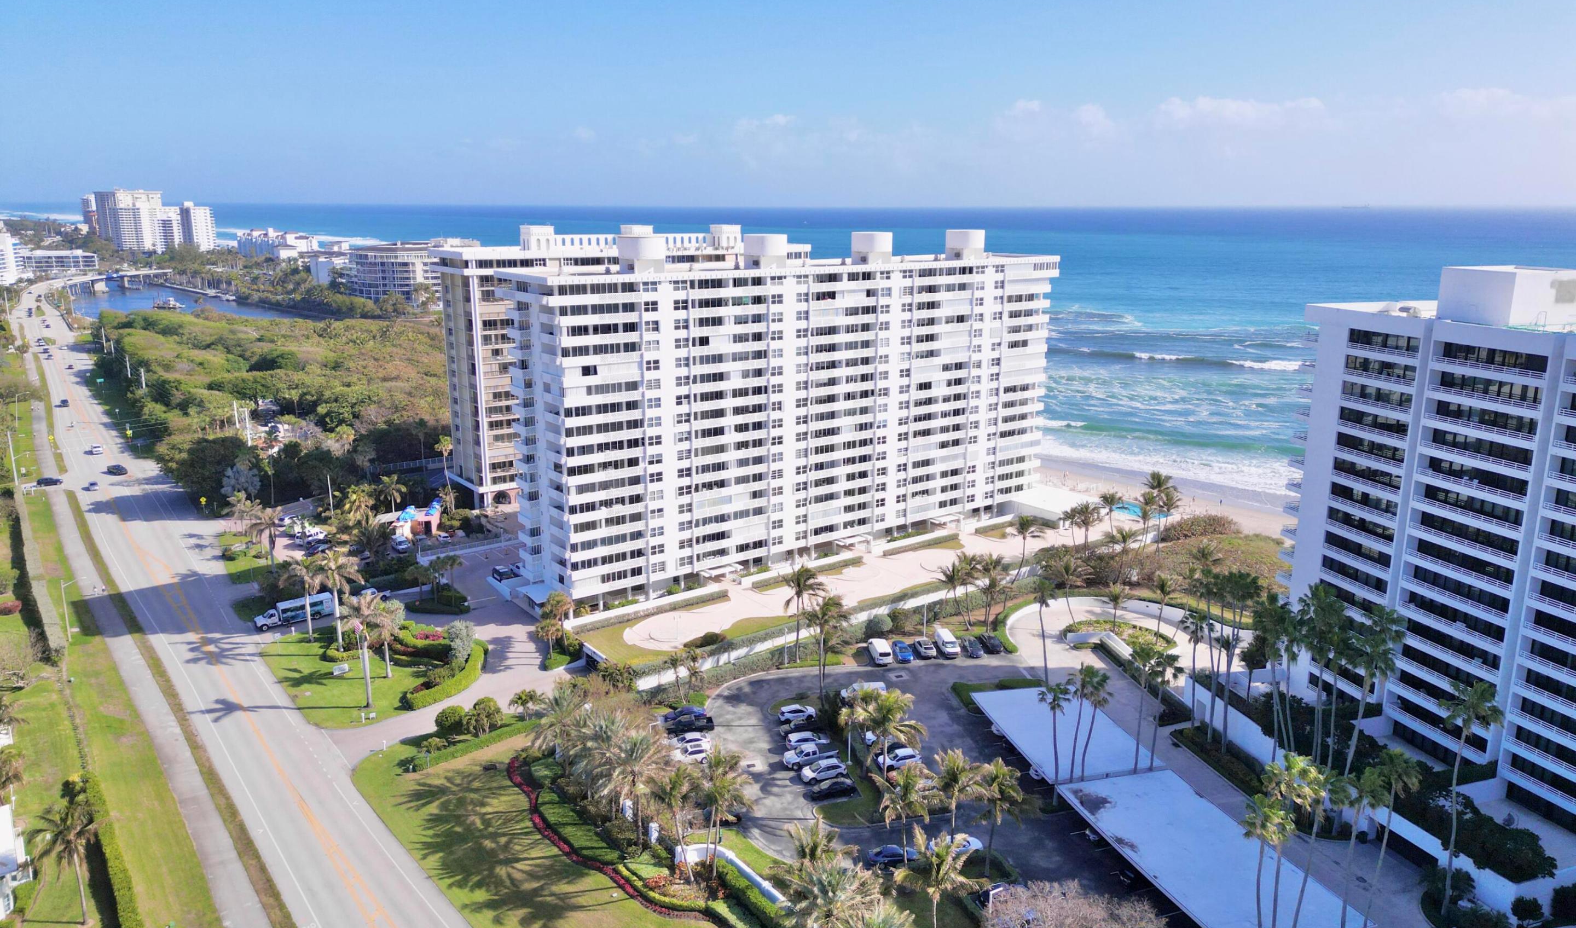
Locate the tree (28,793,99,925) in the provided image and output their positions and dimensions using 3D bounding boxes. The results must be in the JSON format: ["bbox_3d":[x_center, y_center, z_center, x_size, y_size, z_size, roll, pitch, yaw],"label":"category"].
[{"bbox_3d":[-57.012,31.556,86.955,5.700,11.714,5.700,-10,17,-35],"label":"tree"}]

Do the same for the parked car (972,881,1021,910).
[{"bbox_3d":[17.750,35.634,90.382,4.700,1.620,1.880,-5,14,-18],"label":"parked car"}]

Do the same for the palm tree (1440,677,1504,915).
[{"bbox_3d":[53.431,27.147,86.747,4.600,19.800,4.600,0,13,0],"label":"palm tree"}]

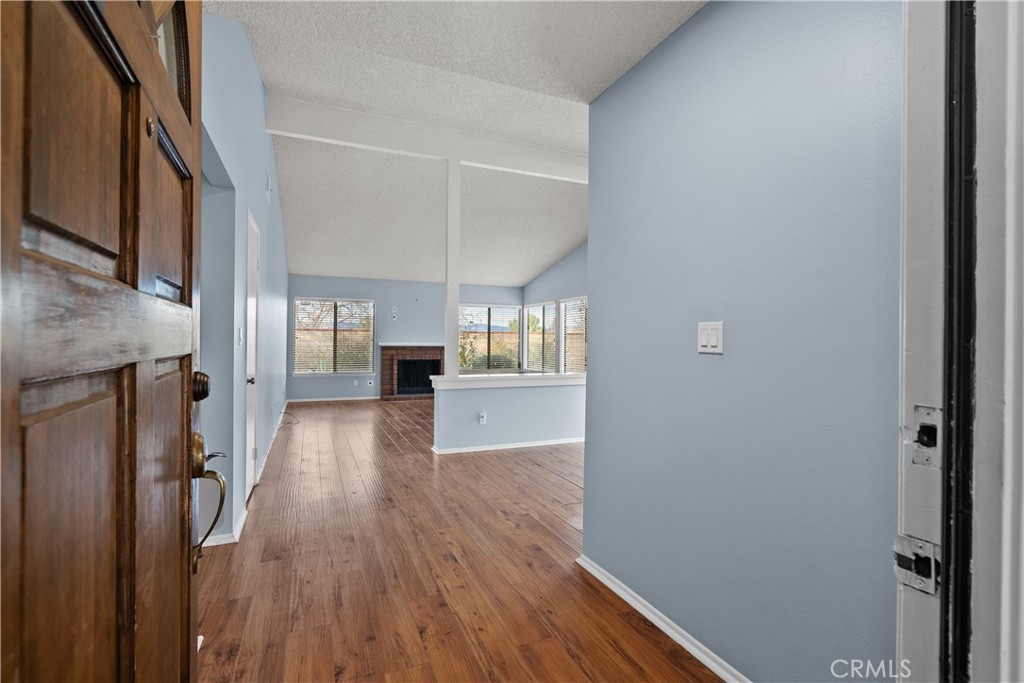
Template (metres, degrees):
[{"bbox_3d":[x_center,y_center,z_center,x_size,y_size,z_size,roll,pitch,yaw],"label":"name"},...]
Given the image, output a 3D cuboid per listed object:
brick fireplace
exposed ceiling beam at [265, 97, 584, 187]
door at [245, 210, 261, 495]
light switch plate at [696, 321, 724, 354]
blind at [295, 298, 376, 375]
[{"bbox_3d":[-1.925,0.615,9.501,1.560,1.135,0.480,0,0,-24],"label":"brick fireplace"},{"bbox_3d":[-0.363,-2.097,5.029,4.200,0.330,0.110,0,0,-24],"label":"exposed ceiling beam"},{"bbox_3d":[-2.032,0.152,3.540,0.040,2.030,0.670,0,0,-24],"label":"door"},{"bbox_3d":[0.736,-0.015,1.689,0.010,0.115,0.115,0,0,-24],"label":"light switch plate"},{"bbox_3d":[-3.509,-0.092,9.088,1.470,1.400,0.060,0,0,-24],"label":"blind"}]

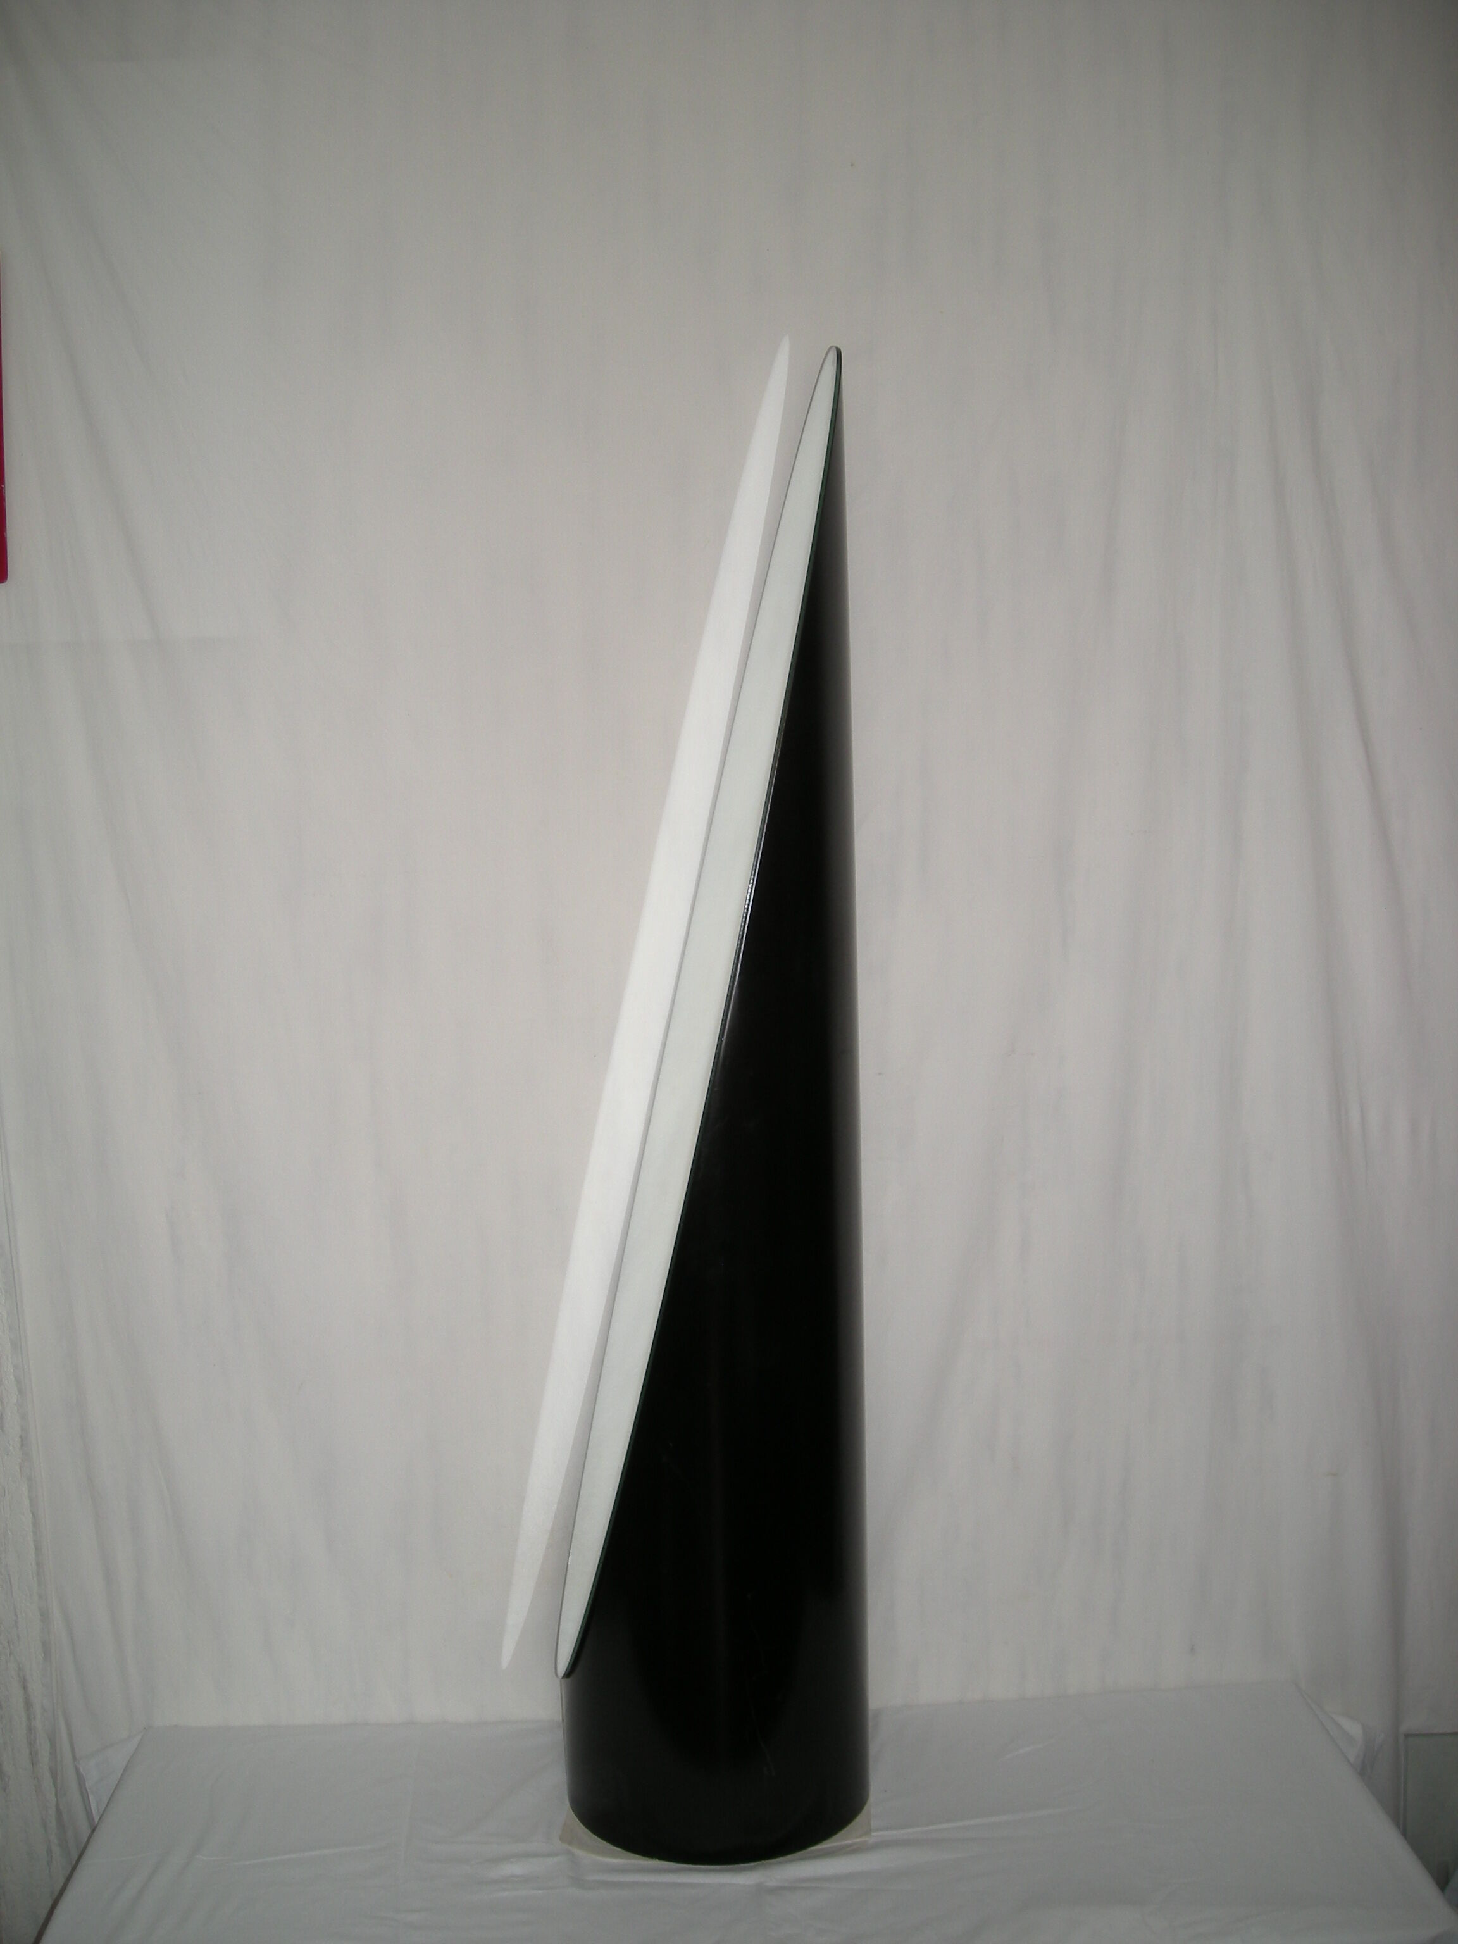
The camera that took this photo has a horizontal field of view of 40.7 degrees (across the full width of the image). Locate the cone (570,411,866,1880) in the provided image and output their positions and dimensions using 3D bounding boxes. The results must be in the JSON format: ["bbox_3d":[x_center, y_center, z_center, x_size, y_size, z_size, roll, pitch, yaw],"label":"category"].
[{"bbox_3d":[-0.025,0.089,1.320,0.224,0.987,0.222,-3,10,-7],"label":"cone"}]

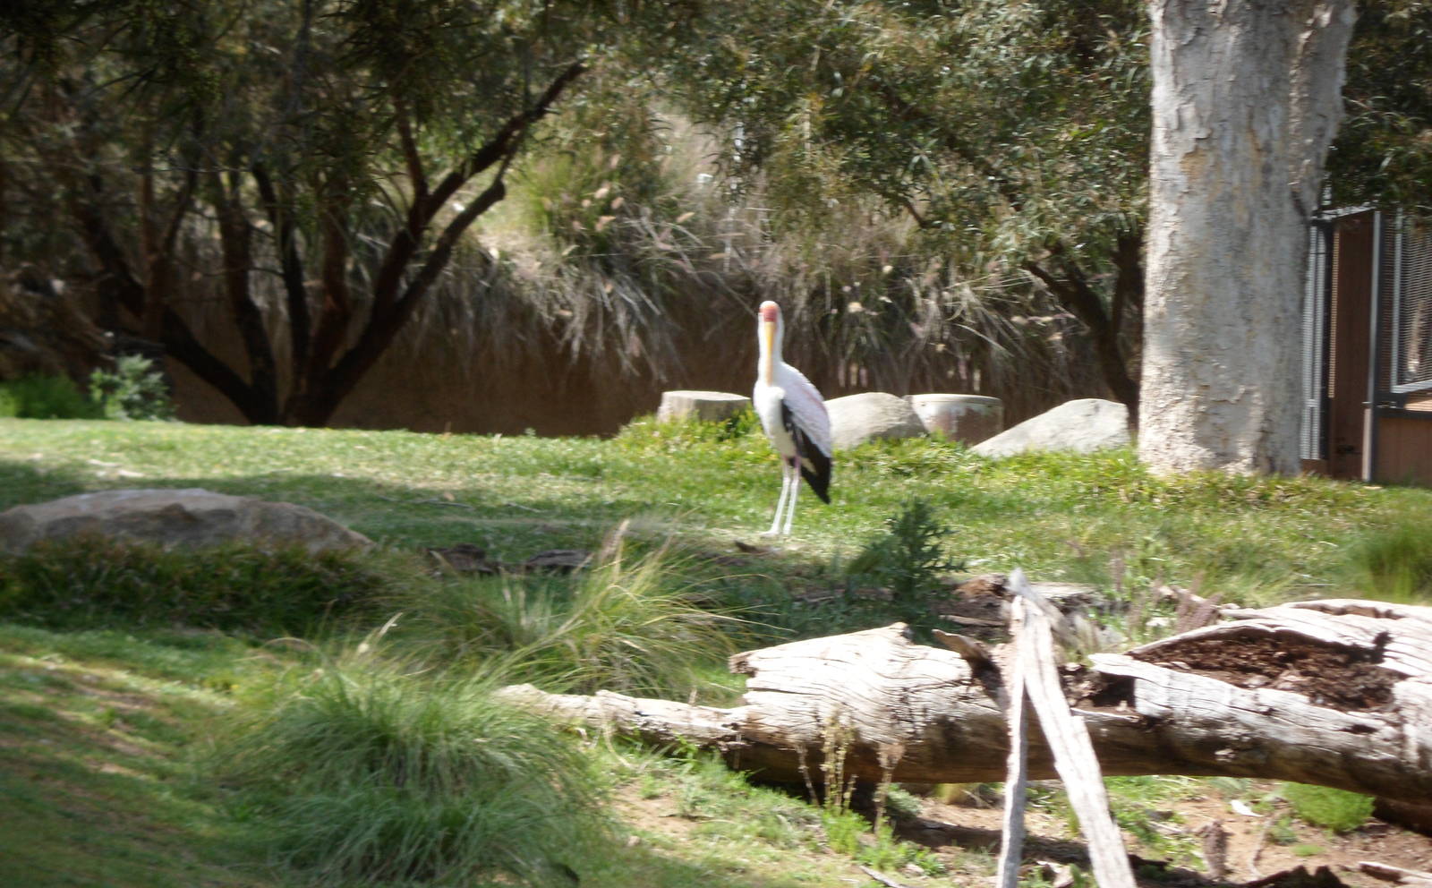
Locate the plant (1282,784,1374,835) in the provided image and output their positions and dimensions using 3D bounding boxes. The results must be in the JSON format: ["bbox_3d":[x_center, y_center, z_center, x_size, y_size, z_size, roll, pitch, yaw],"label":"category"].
[{"bbox_3d":[2.042,1.197,37.300,0.330,0.220,0.300,2,3,0],"label":"plant"}]

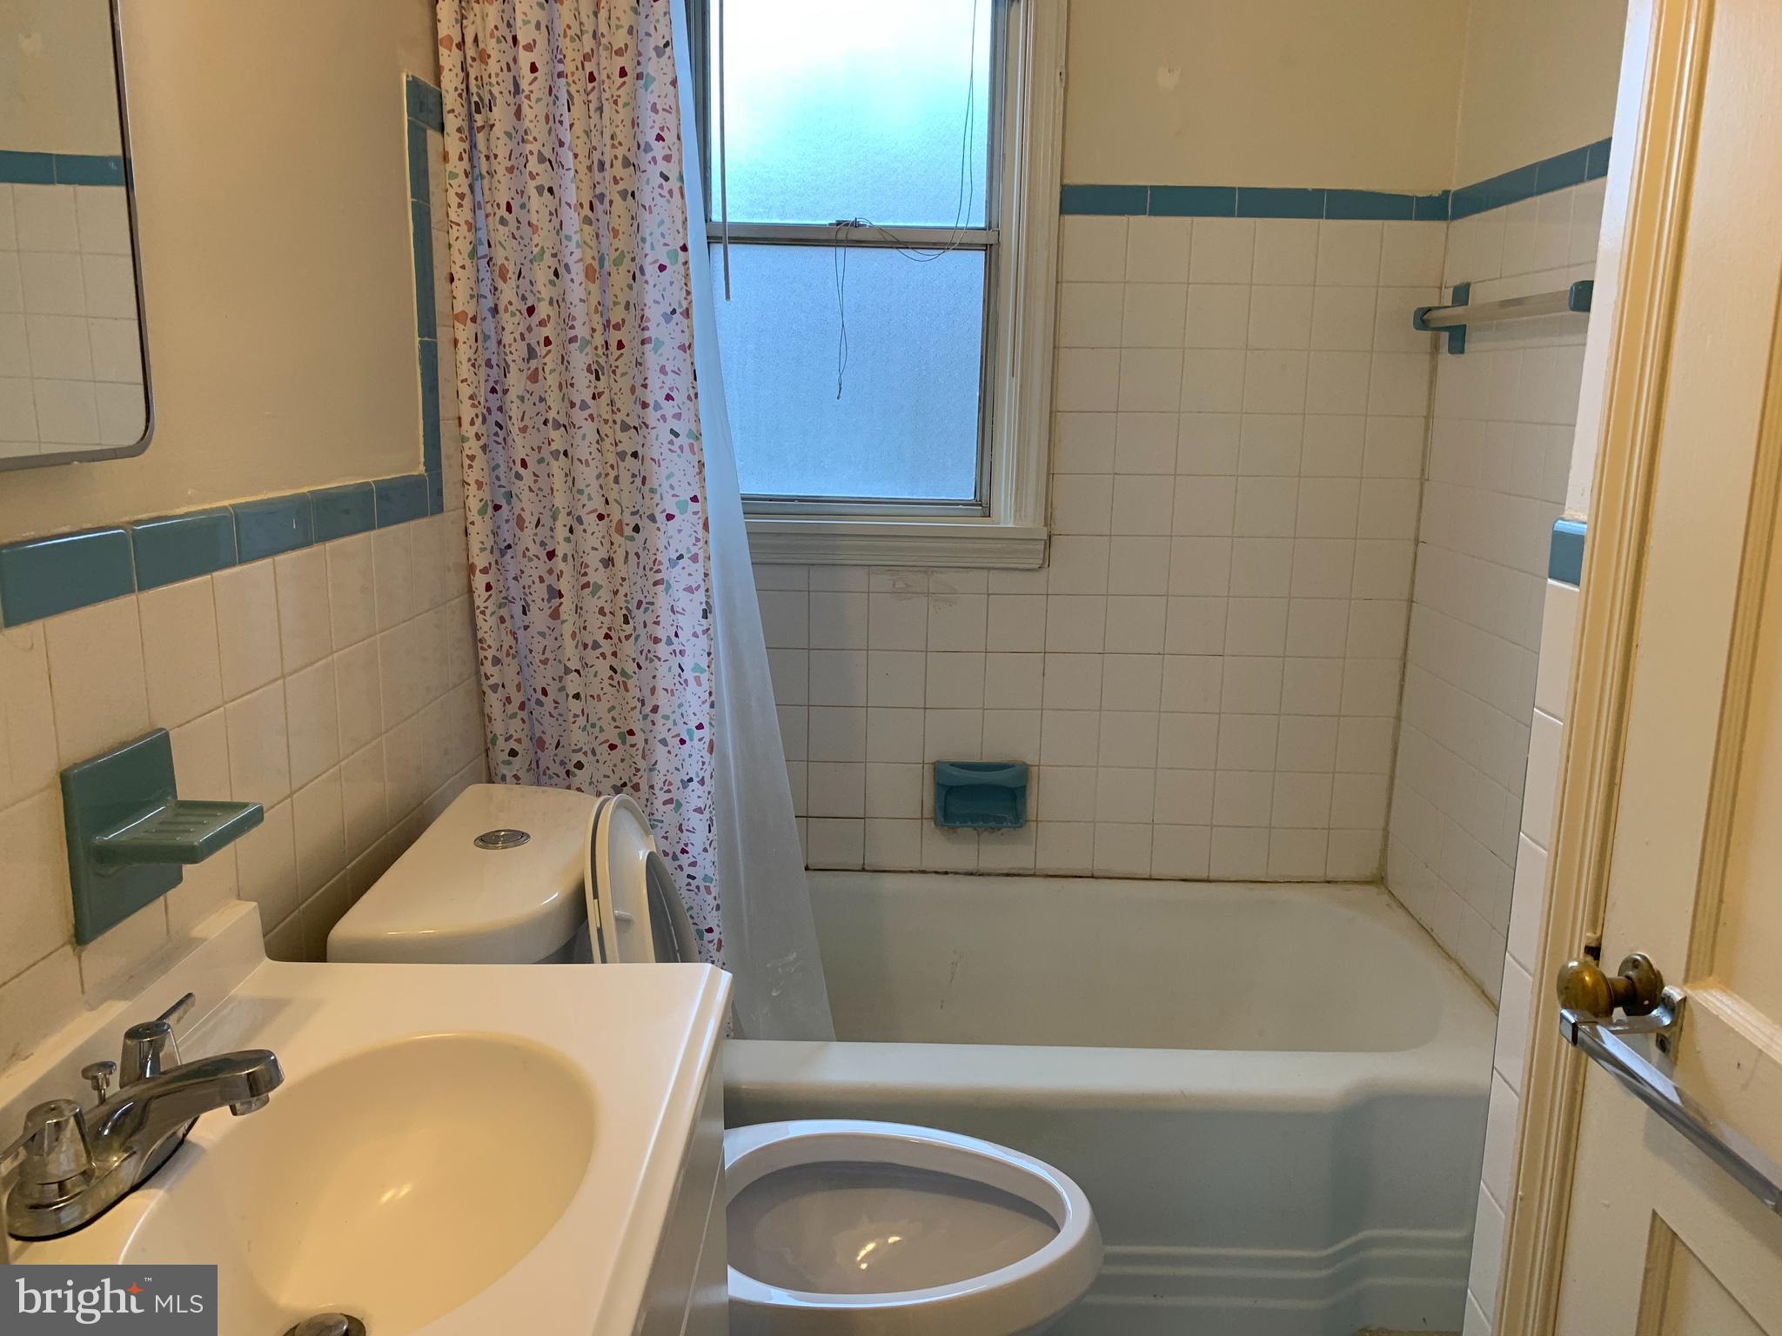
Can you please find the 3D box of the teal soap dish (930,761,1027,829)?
[{"bbox_3d":[0.171,0.239,2.542,0.169,0.124,0.070,1,12,1],"label":"teal soap dish"}]

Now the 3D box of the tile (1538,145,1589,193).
[{"bbox_3d":[0.967,-0.710,1.915,0.012,0.048,0.152,1,12,1],"label":"tile"}]

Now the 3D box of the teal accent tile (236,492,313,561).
[{"bbox_3d":[-0.565,-0.128,1.216,0.012,0.051,0.147,1,12,1],"label":"teal accent tile"}]

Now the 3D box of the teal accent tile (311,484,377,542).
[{"bbox_3d":[-0.545,-0.155,1.327,0.010,0.050,0.152,1,12,0],"label":"teal accent tile"}]

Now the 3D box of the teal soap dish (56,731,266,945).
[{"bbox_3d":[-0.507,0.117,0.952,0.080,0.122,0.122,1,12,0],"label":"teal soap dish"}]

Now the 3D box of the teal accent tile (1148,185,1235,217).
[{"bbox_3d":[0.523,-0.807,2.322,0.150,0.050,0.012,1,12,1],"label":"teal accent tile"}]

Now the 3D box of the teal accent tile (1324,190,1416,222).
[{"bbox_3d":[0.823,-0.795,2.303,0.152,0.048,0.010,1,12,0],"label":"teal accent tile"}]

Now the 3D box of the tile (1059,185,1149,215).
[{"bbox_3d":[0.368,-0.803,2.305,0.151,0.049,0.010,1,12,0],"label":"tile"}]

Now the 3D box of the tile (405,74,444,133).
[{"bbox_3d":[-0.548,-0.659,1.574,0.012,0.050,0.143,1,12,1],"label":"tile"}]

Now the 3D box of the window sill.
[{"bbox_3d":[-0.081,-0.228,2.431,0.720,0.074,0.070,1,12,0],"label":"window sill"}]

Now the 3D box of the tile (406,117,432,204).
[{"bbox_3d":[-0.550,-0.582,1.546,0.012,0.087,0.055,1,12,1],"label":"tile"}]

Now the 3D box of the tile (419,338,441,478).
[{"bbox_3d":[-0.541,-0.305,1.563,0.010,0.151,0.052,1,12,0],"label":"tile"}]

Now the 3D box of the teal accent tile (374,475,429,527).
[{"bbox_3d":[-0.544,-0.186,1.479,0.010,0.050,0.155,1,12,0],"label":"teal accent tile"}]

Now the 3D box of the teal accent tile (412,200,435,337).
[{"bbox_3d":[-0.552,-0.463,1.567,0.012,0.152,0.055,1,12,1],"label":"teal accent tile"}]

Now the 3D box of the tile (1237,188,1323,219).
[{"bbox_3d":[0.675,-0.804,2.320,0.150,0.050,0.012,1,12,1],"label":"tile"}]

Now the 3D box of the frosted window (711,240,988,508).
[{"bbox_3d":[-0.081,-0.530,2.416,0.488,0.442,0.030,1,12,0],"label":"frosted window"}]

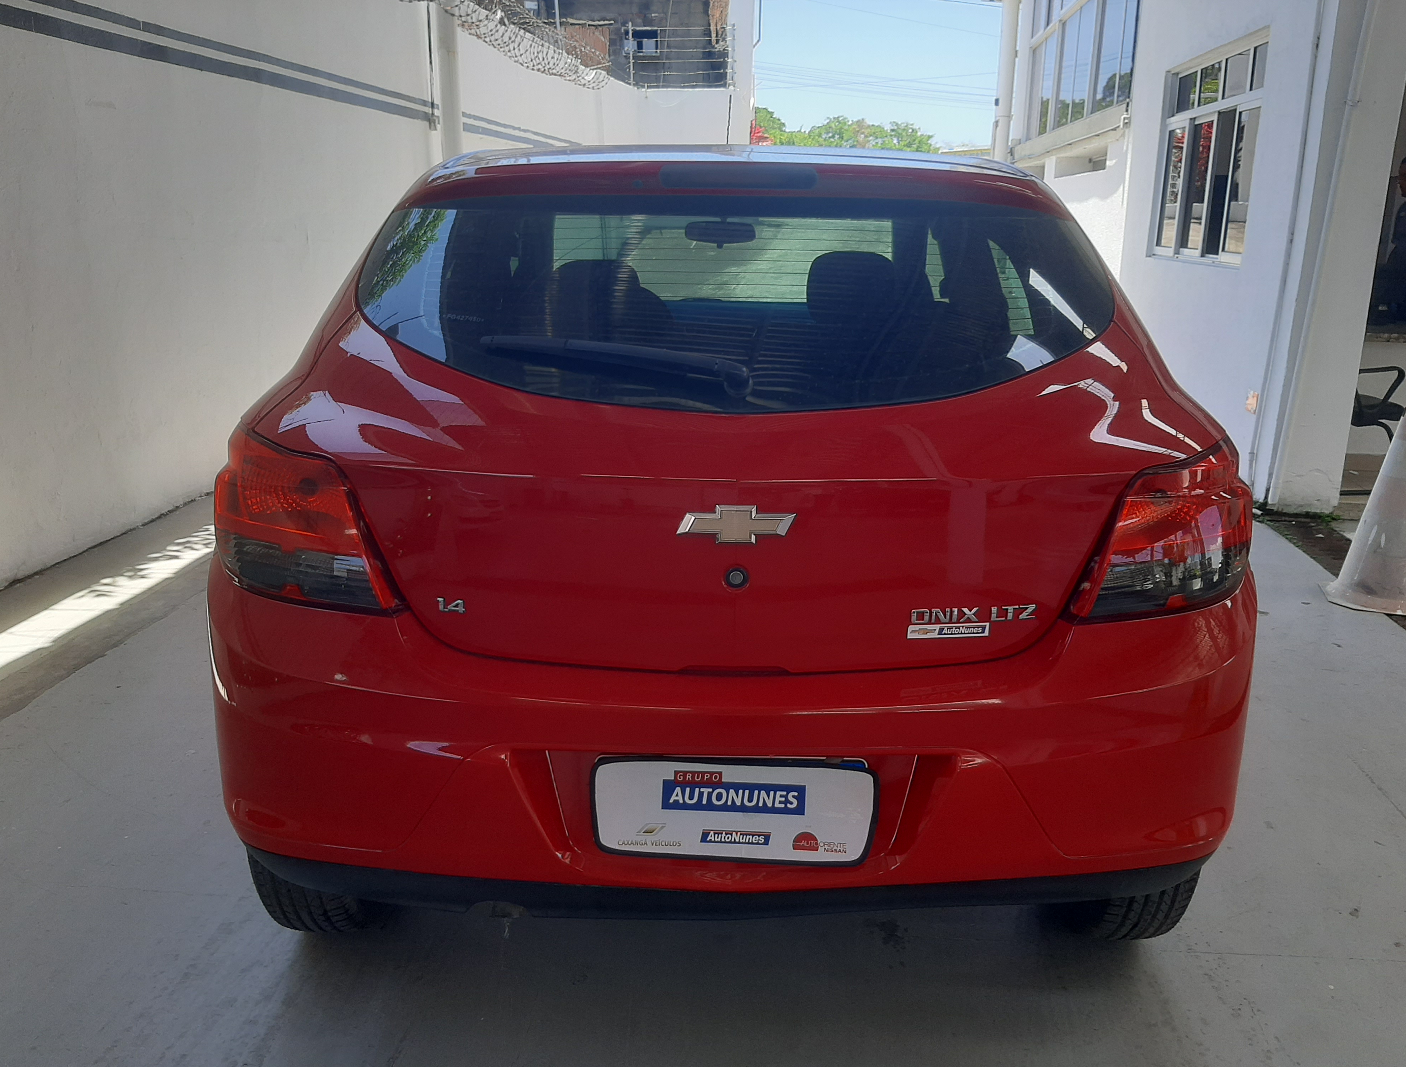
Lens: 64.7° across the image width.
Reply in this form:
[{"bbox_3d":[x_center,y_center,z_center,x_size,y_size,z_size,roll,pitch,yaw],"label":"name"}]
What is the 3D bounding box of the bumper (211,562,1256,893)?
[{"bbox_3d":[0.038,0.282,1.695,1.680,0.440,0.380,1,16,1],"label":"bumper"}]

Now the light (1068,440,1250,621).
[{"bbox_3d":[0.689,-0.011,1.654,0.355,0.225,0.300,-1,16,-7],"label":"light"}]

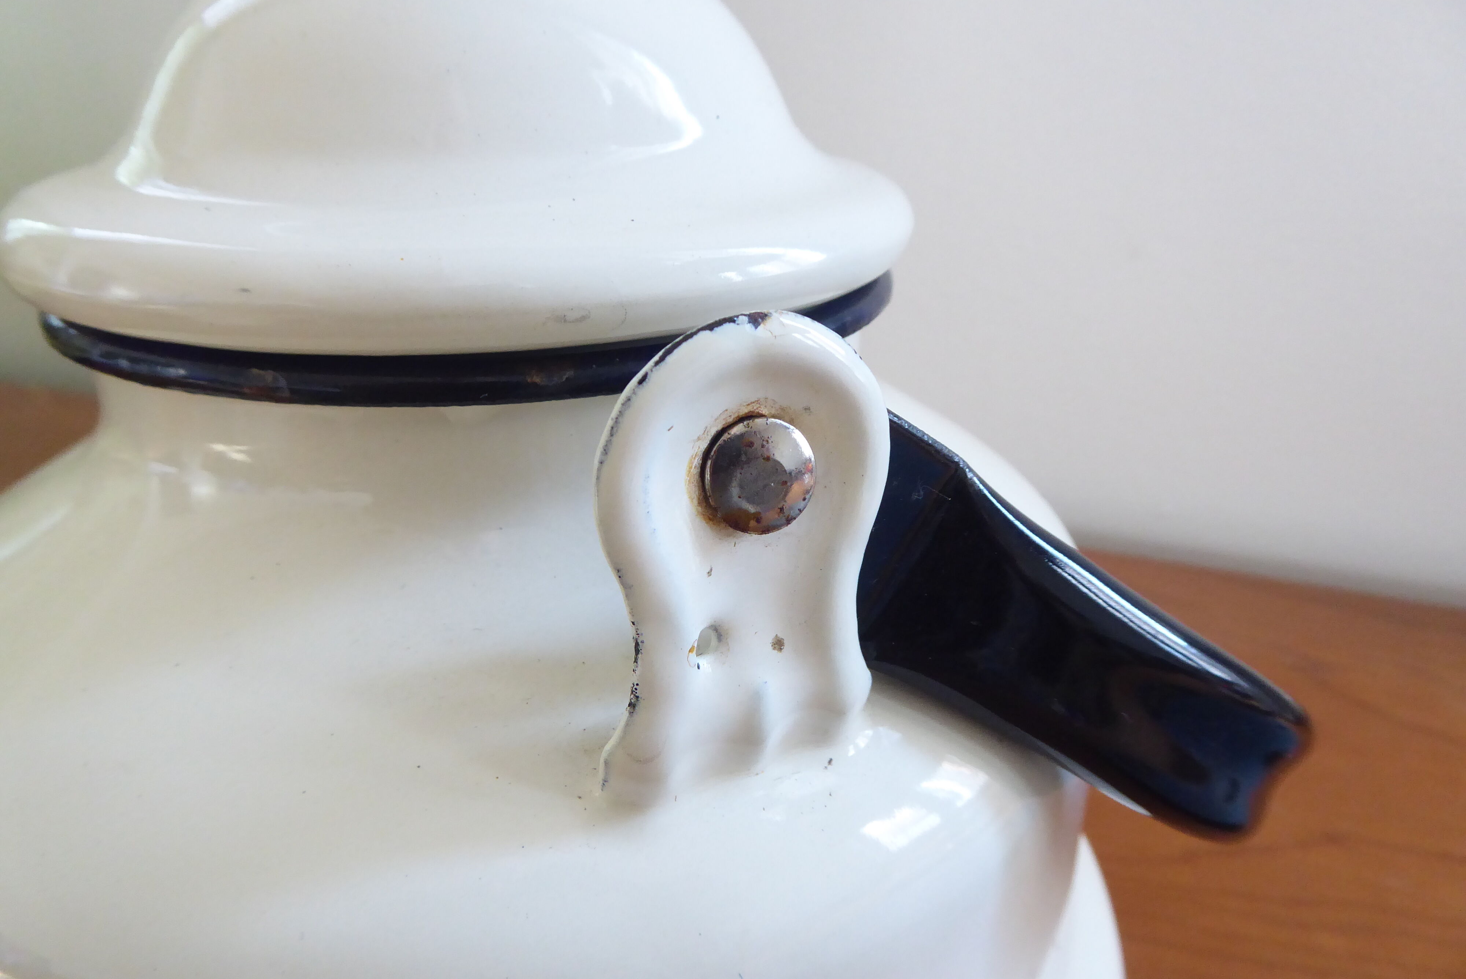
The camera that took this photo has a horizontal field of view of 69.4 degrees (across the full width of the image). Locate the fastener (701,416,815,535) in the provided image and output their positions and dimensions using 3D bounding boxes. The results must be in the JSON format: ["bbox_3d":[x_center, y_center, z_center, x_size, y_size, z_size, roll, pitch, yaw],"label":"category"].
[{"bbox_3d":[0.002,-0.001,0.092,0.010,0.010,0.003,-11,16,-24],"label":"fastener"}]

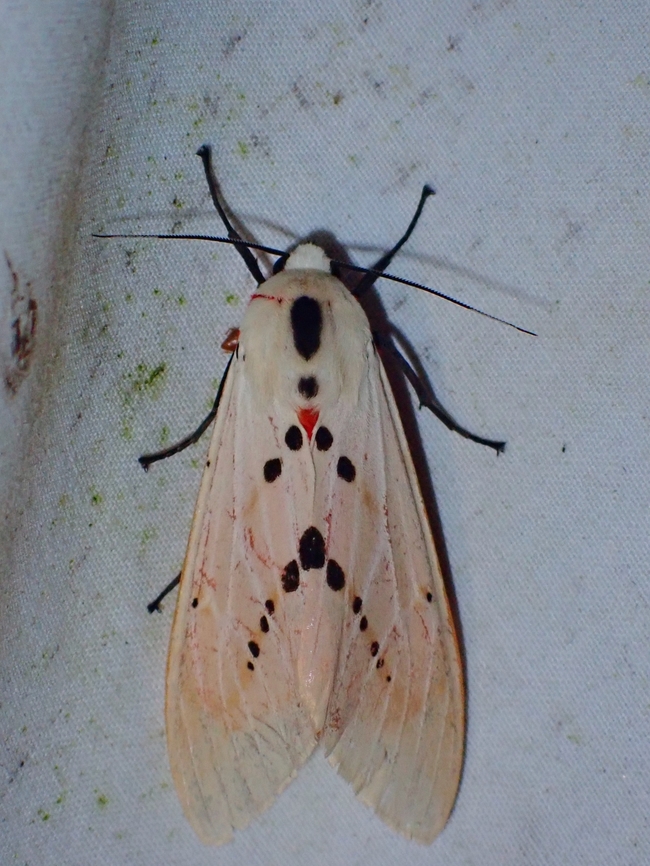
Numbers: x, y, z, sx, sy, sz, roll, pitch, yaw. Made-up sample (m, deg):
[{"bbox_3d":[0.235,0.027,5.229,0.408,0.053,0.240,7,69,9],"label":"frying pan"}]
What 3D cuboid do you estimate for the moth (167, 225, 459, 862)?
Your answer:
[{"bbox_3d":[-0.001,0.006,0.145,0.017,0.035,0.009,-2,0,0],"label":"moth"}]

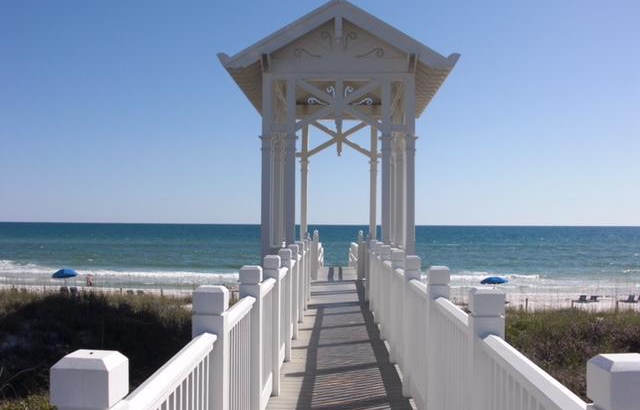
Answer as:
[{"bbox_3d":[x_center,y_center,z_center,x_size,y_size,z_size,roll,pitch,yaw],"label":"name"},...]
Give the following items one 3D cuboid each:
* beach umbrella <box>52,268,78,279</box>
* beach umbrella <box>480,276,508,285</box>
[{"bbox_3d":[-22.202,6.613,58.016,2.250,2.100,2.250,0,-2,0],"label":"beach umbrella"},{"bbox_3d":[14.208,6.914,54.034,2.250,2.100,2.250,0,-2,0],"label":"beach umbrella"}]

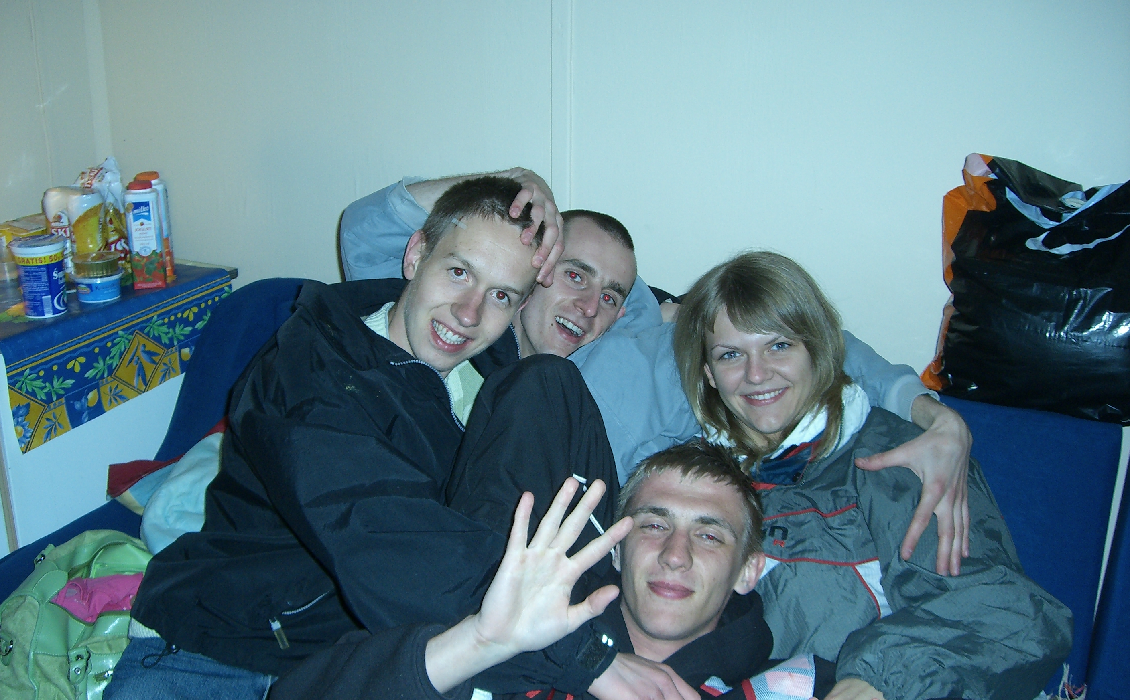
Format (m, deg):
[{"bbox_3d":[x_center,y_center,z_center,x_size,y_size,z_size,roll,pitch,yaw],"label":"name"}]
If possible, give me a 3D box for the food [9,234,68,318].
[{"bbox_3d":[-0.842,-0.118,2.003,0.095,0.118,0.095,8,17,27],"label":"food"}]

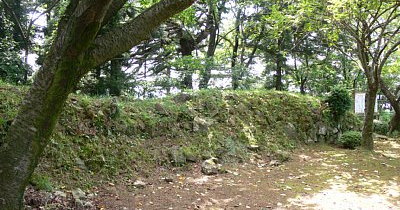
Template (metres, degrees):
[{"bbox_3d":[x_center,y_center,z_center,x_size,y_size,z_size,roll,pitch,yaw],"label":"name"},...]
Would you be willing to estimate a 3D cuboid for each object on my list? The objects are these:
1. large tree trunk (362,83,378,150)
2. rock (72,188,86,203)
[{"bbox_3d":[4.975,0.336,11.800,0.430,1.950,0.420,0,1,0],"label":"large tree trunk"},{"bbox_3d":[-1.713,1.287,5.750,0.190,0.200,0.180,0,1,0],"label":"rock"}]

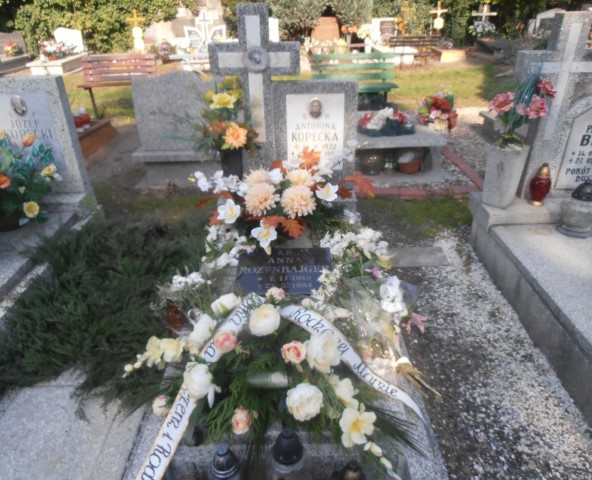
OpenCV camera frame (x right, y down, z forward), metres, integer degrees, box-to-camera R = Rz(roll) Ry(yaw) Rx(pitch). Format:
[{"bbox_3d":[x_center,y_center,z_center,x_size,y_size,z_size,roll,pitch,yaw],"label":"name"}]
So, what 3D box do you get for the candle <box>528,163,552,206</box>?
[{"bbox_3d":[1.401,-0.315,2.543,0.121,0.273,0.125,-2,29,0],"label":"candle"}]

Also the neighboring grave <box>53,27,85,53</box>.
[{"bbox_3d":[-6.013,-5.284,11.736,0.680,0.630,0.160,-5,29,-7],"label":"neighboring grave"}]

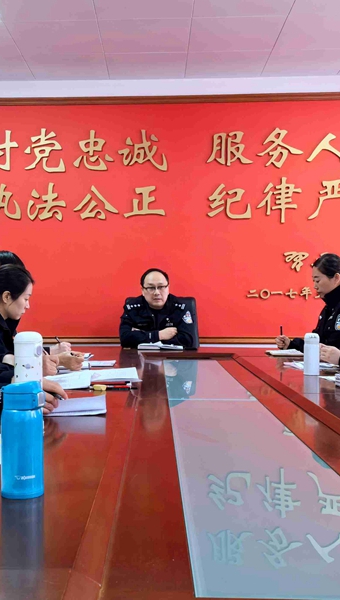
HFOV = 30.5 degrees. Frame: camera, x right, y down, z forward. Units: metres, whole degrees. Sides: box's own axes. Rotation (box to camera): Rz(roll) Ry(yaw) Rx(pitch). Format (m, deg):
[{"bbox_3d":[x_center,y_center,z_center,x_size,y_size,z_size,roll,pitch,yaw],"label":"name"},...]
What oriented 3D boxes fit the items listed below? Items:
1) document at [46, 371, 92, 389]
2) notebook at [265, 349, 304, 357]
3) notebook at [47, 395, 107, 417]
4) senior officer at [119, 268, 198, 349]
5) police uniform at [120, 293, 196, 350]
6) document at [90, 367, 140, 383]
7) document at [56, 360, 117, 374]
[{"bbox_3d":[-0.375,0.288,2.260,0.210,0.030,0.280,0,0,-7],"label":"document"},{"bbox_3d":[0.690,0.310,3.680,0.220,0.022,0.260,0,0,0],"label":"notebook"},{"bbox_3d":[-0.310,0.295,1.760,0.285,0.020,0.230,0,0,2],"label":"notebook"},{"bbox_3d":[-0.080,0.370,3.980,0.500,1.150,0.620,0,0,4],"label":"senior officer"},{"bbox_3d":[-0.080,0.190,4.030,0.500,0.520,0.400,0,0,4],"label":"police uniform"},{"bbox_3d":[-0.205,0.283,2.380,0.210,0.030,0.280,0,0,-7],"label":"document"},{"bbox_3d":[-0.370,0.292,2.780,0.260,0.025,0.250,0,0,-18],"label":"document"}]

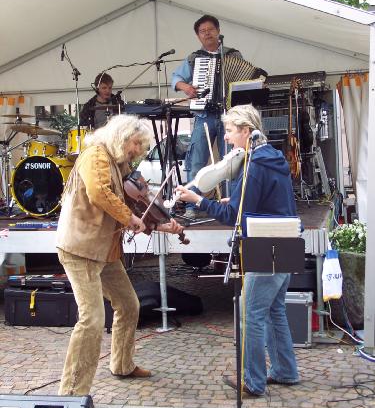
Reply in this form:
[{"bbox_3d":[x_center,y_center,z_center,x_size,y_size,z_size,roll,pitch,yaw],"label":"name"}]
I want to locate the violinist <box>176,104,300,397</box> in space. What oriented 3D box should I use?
[{"bbox_3d":[0.310,0.283,4.486,0.690,1.720,0.550,2,6,17],"label":"violinist"}]

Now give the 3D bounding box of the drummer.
[{"bbox_3d":[-0.857,-0.628,7.475,0.600,1.320,0.720,0,6,0],"label":"drummer"}]

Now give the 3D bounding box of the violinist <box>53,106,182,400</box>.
[{"bbox_3d":[-0.404,0.313,4.579,0.760,1.650,0.580,0,6,3],"label":"violinist"}]

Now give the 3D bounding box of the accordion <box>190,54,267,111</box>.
[{"bbox_3d":[0.345,-1.018,6.328,0.640,0.465,0.300,0,6,0],"label":"accordion"}]

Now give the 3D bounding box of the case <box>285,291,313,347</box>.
[{"bbox_3d":[0.645,0.816,5.650,0.560,0.410,0.400,0,6,7],"label":"case"}]

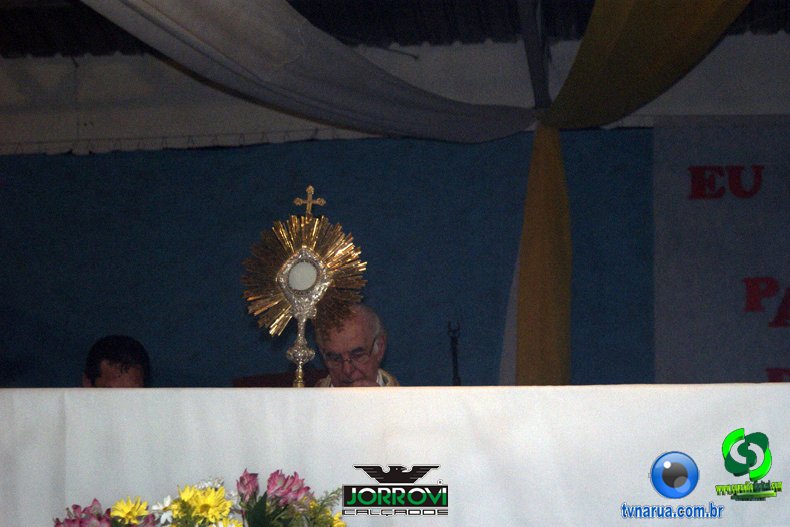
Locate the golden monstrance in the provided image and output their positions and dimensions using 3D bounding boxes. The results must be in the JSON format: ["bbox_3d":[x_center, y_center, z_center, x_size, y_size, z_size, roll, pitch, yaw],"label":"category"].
[{"bbox_3d":[-0.220,0.106,4.750,0.298,0.585,0.155,2,-7,2],"label":"golden monstrance"}]

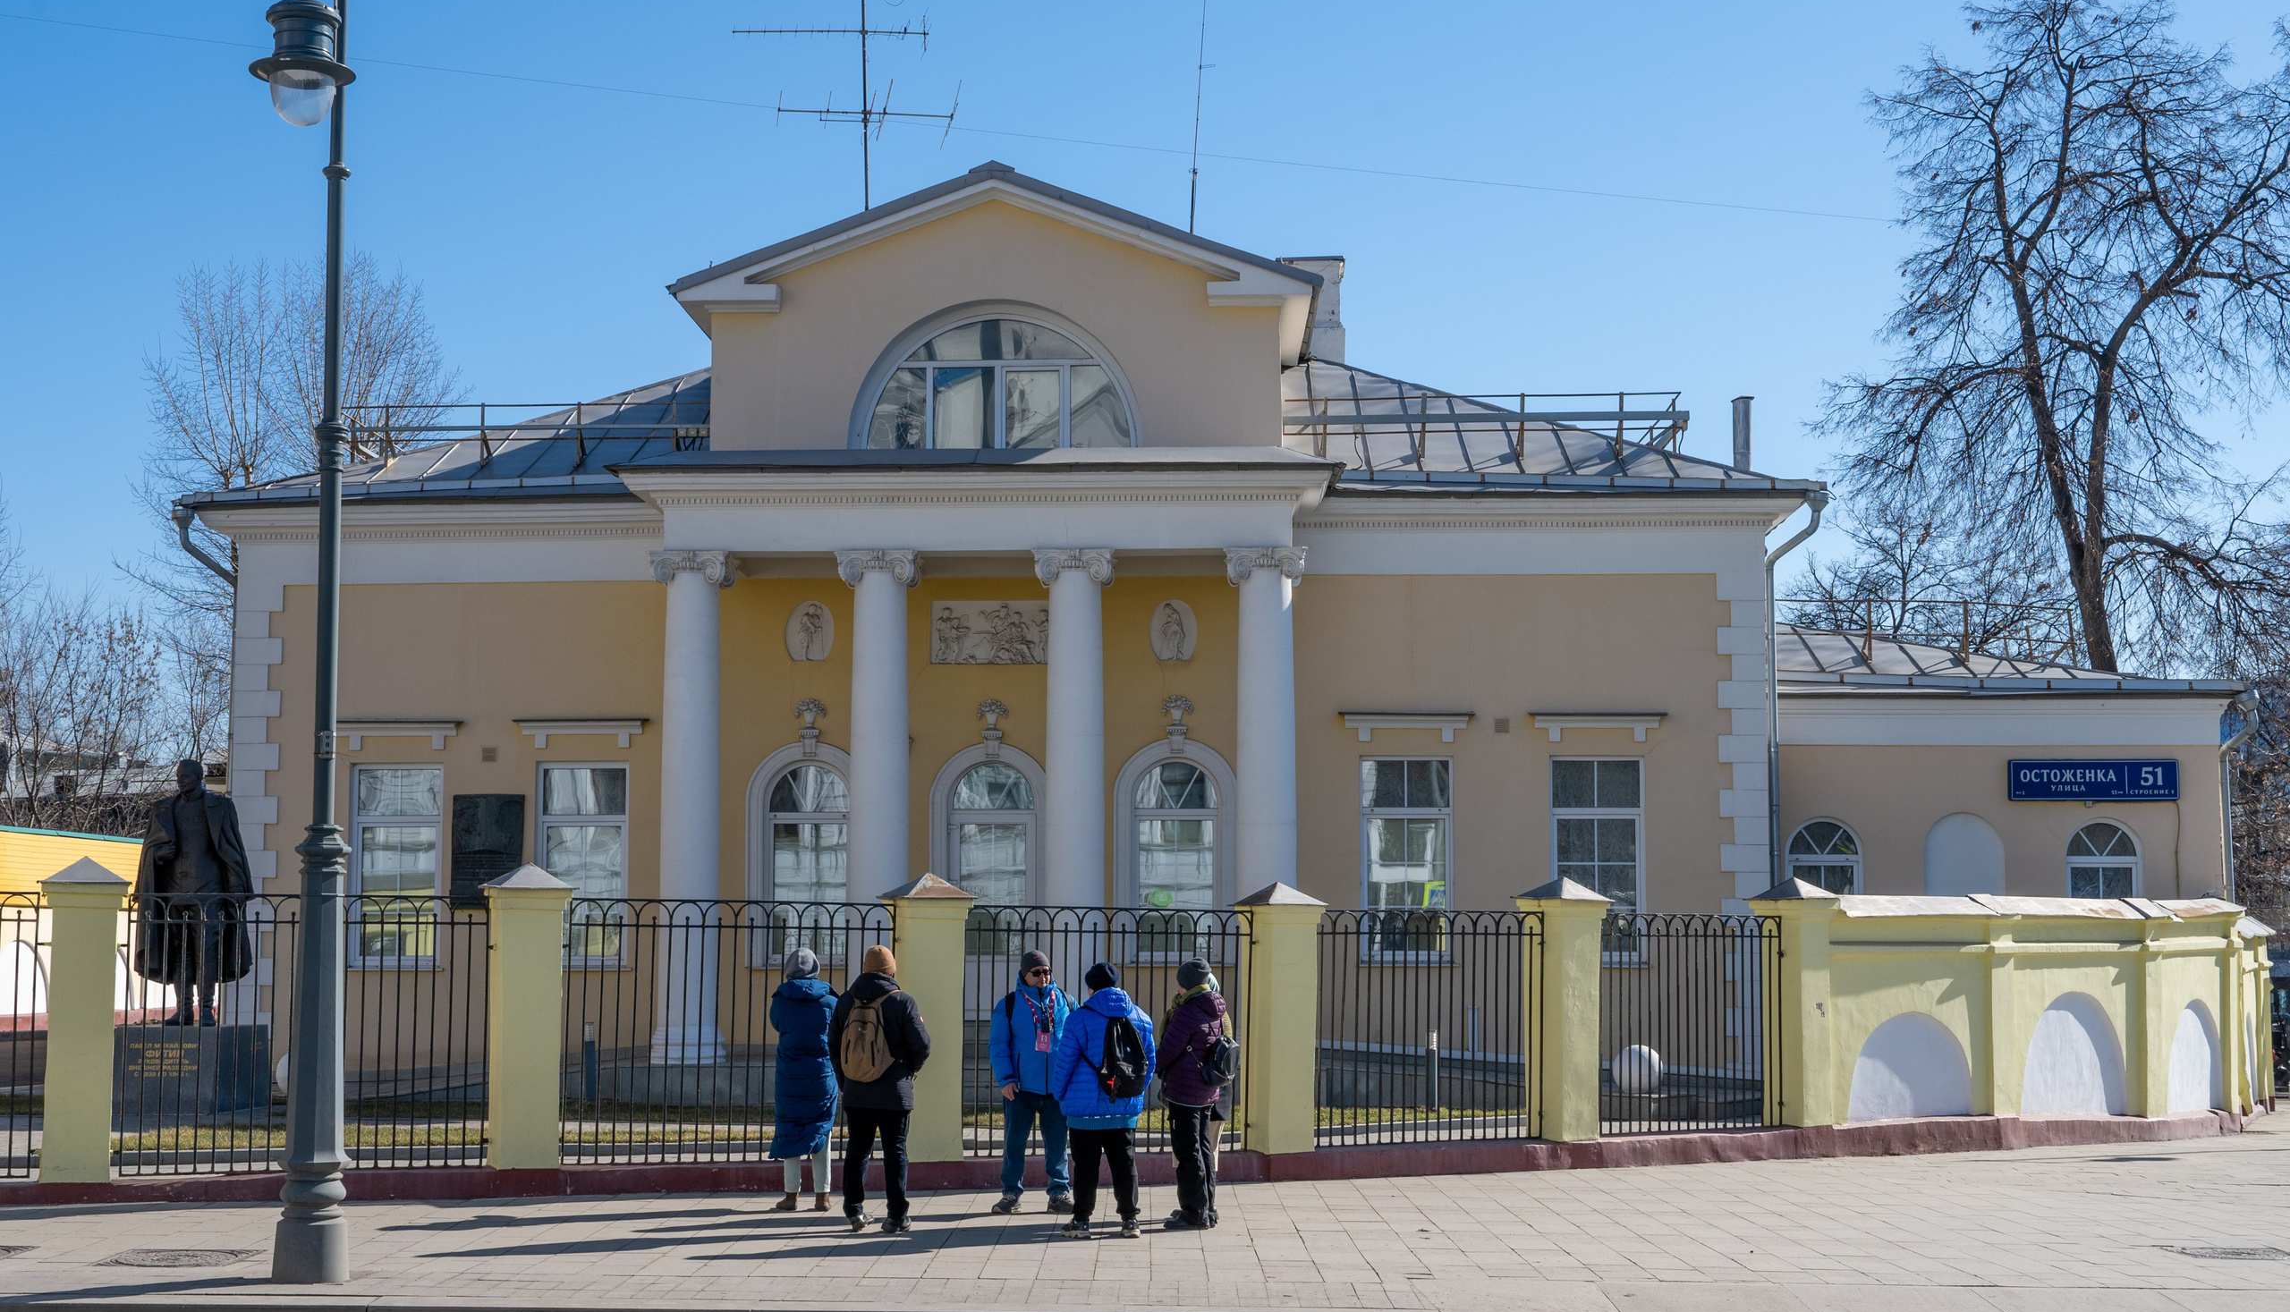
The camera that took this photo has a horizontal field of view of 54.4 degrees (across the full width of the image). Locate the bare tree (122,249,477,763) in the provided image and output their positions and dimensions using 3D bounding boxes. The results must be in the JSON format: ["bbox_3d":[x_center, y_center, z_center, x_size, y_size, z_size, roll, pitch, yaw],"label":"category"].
[{"bbox_3d":[-16.581,-0.492,43.207,6.200,14.814,6.000,0,-5,2],"label":"bare tree"}]

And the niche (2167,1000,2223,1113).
[{"bbox_3d":[10.015,3.821,21.248,0.170,1.062,1.250,-5,-7,45],"label":"niche"}]

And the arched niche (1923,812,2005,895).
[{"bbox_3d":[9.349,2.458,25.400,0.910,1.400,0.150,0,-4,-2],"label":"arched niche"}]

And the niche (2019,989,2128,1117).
[{"bbox_3d":[8.538,3.653,20.450,1.270,1.137,0.140,2,-5,-25],"label":"niche"}]

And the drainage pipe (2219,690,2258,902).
[{"bbox_3d":[13.110,2.587,26.676,0.430,4.350,0.350,0,-5,2],"label":"drainage pipe"}]

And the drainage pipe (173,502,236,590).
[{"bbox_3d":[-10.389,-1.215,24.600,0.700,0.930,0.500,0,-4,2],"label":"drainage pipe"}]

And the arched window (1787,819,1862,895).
[{"bbox_3d":[8.704,3.030,28.500,0.970,1.867,0.200,0,-5,1],"label":"arched window"}]

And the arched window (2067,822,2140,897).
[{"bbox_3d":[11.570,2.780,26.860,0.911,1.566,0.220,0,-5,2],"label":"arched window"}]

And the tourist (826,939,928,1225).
[{"bbox_3d":[-1.661,2.692,13.918,0.580,1.749,0.480,-2,-5,24],"label":"tourist"}]

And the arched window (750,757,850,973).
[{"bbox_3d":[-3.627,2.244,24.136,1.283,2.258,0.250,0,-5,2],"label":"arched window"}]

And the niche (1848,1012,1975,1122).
[{"bbox_3d":[6.736,3.596,19.561,1.520,0.947,0.150,3,-6,-30],"label":"niche"}]

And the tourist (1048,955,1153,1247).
[{"bbox_3d":[-0.255,2.689,13.500,0.620,1.670,0.480,2,-5,-26],"label":"tourist"}]

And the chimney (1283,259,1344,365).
[{"bbox_3d":[2.251,-4.511,29.800,0.860,1.600,0.850,0,-4,2],"label":"chimney"}]

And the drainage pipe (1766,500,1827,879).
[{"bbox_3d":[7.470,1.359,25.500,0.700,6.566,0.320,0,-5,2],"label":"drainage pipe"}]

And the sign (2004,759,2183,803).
[{"bbox_3d":[10.744,1.410,25.200,1.920,0.460,0.120,0,-4,-2],"label":"sign"}]

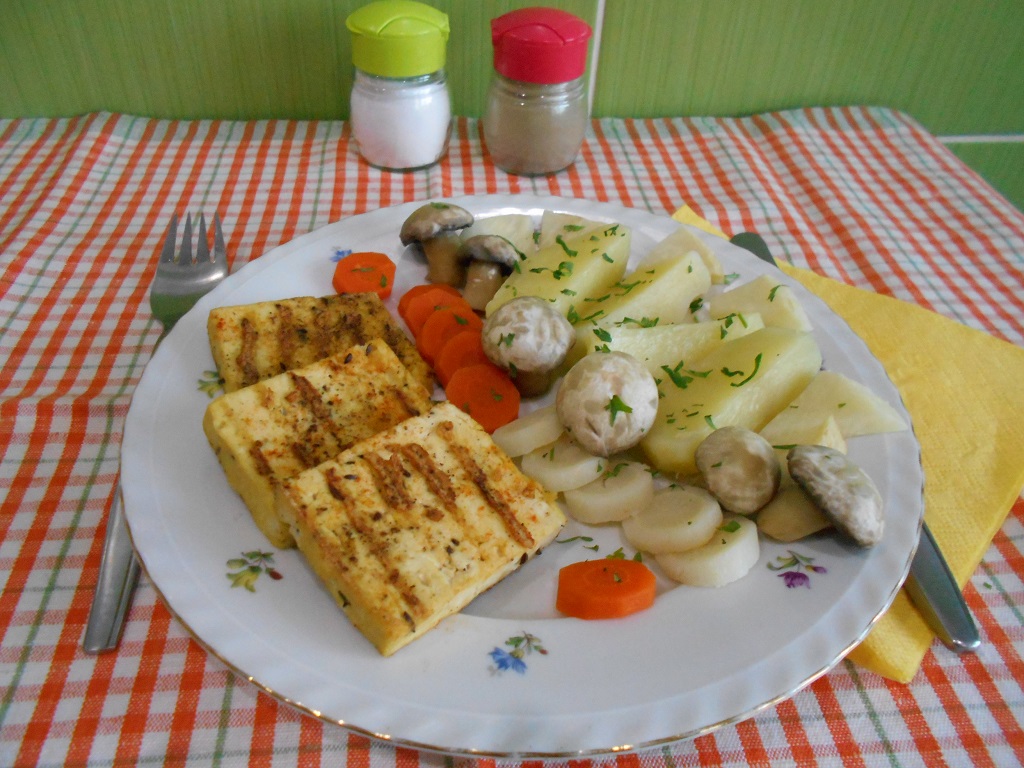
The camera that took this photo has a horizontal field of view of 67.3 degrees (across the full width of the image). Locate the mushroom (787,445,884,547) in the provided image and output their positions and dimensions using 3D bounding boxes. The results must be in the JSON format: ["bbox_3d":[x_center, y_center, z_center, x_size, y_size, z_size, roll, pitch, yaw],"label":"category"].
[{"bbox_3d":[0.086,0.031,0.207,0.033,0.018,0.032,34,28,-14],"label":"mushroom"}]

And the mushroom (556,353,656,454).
[{"bbox_3d":[0.029,0.007,0.238,0.031,0.027,0.031,-5,70,2],"label":"mushroom"}]

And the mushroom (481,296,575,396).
[{"bbox_3d":[0.006,-0.012,0.260,0.029,0.028,0.029,1,49,-1],"label":"mushroom"}]

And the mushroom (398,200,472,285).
[{"bbox_3d":[-0.028,-0.057,0.310,0.030,0.030,0.030,-8,19,7],"label":"mushroom"}]

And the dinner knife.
[{"bbox_3d":[0.111,-0.001,0.276,0.020,0.008,0.210,0,41,-2],"label":"dinner knife"}]

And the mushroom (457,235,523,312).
[{"bbox_3d":[-0.011,-0.044,0.298,0.026,0.028,0.026,8,17,-7],"label":"mushroom"}]

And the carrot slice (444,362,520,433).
[{"bbox_3d":[-0.009,0.005,0.251,0.024,0.005,0.024,8,62,-7],"label":"carrot slice"}]

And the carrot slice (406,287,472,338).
[{"bbox_3d":[-0.027,-0.025,0.285,0.025,0.005,0.025,5,54,-4],"label":"carrot slice"}]

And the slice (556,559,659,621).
[{"bbox_3d":[0.024,0.053,0.199,0.025,0.007,0.018,1,23,-1],"label":"slice"}]

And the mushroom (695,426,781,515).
[{"bbox_3d":[0.066,0.026,0.223,0.025,0.022,0.025,-4,68,10],"label":"mushroom"}]

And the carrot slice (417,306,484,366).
[{"bbox_3d":[-0.022,-0.016,0.274,0.024,0.005,0.024,7,59,-6],"label":"carrot slice"}]

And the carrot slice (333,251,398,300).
[{"bbox_3d":[-0.058,-0.042,0.298,0.024,0.005,0.022,1,49,-1],"label":"carrot slice"}]

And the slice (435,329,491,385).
[{"bbox_3d":[-0.014,-0.007,0.265,0.024,0.005,0.024,1,59,-1],"label":"slice"}]

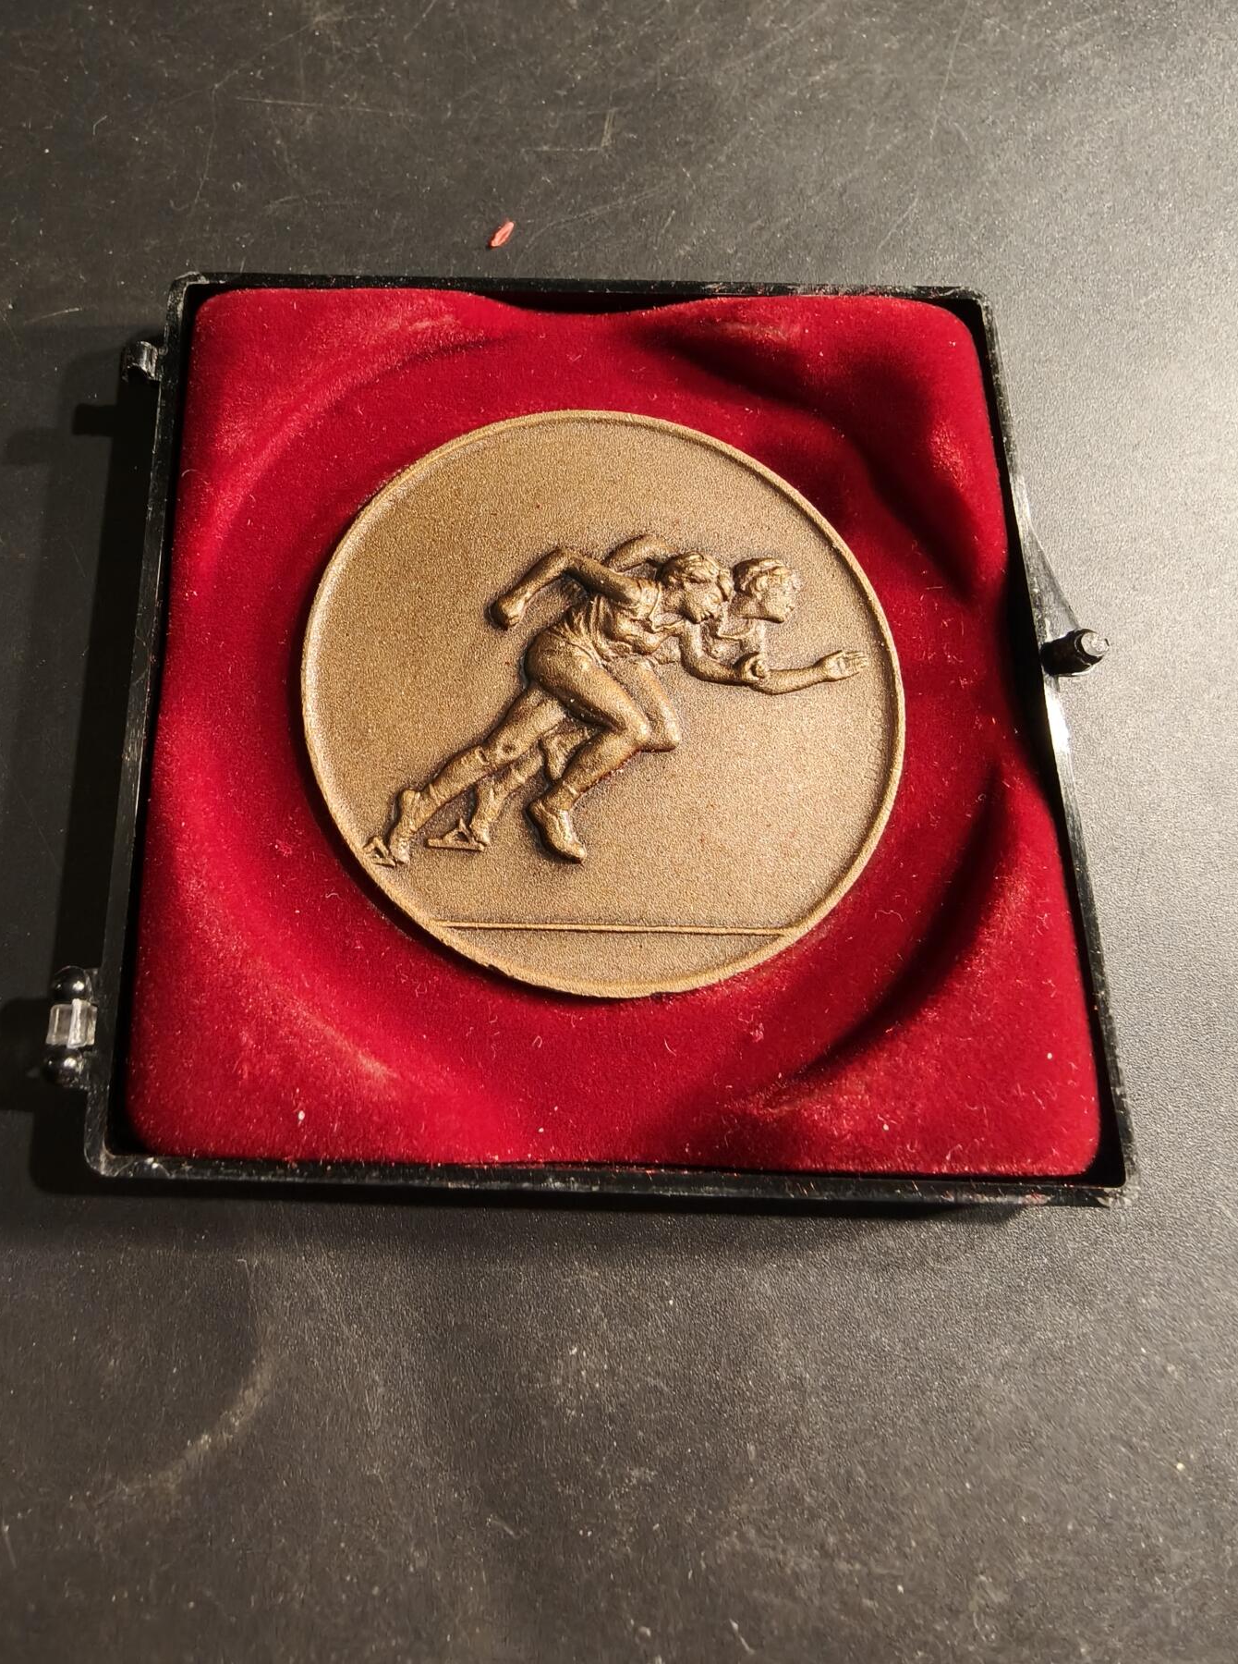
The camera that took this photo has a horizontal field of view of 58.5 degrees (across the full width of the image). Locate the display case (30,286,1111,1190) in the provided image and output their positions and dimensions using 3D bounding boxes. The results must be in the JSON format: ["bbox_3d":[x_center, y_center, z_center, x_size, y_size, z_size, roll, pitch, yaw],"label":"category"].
[{"bbox_3d":[-0.001,-0.013,0.113,0.086,0.010,0.088,1,73,-2],"label":"display case"}]

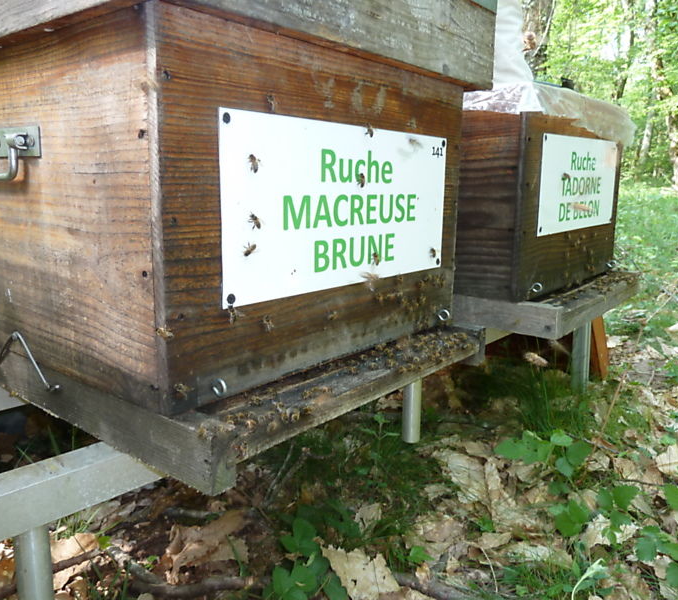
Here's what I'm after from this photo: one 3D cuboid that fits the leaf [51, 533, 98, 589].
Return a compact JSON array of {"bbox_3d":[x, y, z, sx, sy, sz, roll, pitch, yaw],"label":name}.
[{"bbox_3d":[-0.285,0.278,0.620,0.046,0.022,0.064,-1,12,-10],"label":"leaf"}]

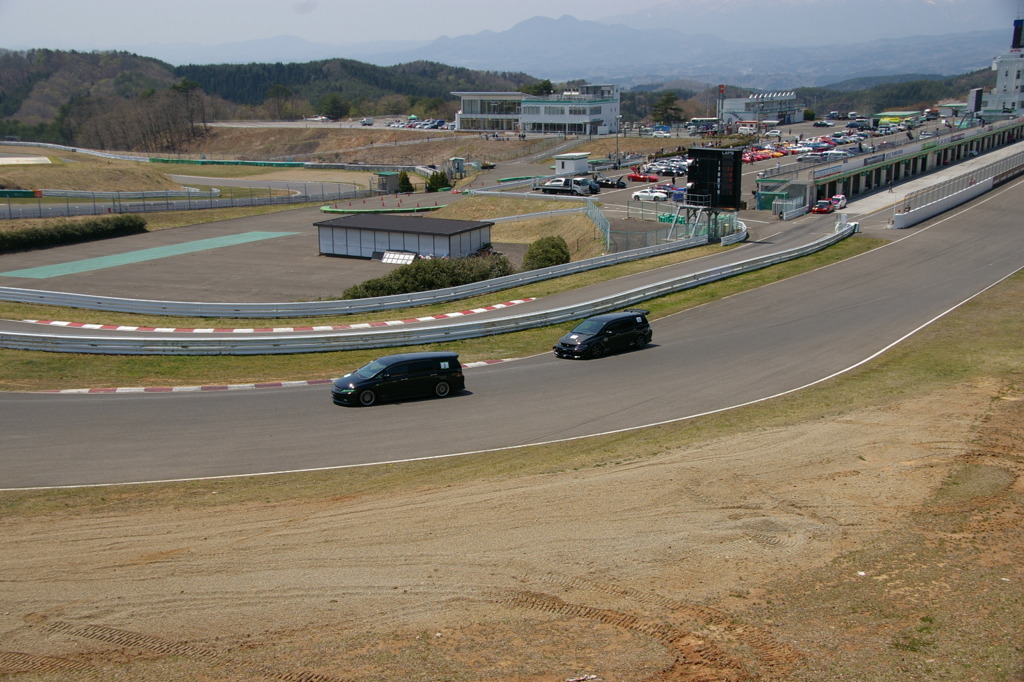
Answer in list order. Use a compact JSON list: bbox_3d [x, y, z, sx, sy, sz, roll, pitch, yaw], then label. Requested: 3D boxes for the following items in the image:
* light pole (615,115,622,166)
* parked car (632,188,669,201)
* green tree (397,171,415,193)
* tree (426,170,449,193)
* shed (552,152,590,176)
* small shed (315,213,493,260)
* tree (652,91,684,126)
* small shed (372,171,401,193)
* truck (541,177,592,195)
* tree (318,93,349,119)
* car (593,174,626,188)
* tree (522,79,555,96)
[{"bbox_3d":[18.129,-34.347,193.953,1.300,8.600,0.500,-5,15,-16],"label":"light pole"},{"bbox_3d":[16.920,-17.977,139.344,4.350,1.280,1.780,3,15,14],"label":"parked car"},{"bbox_3d":[-14.928,-22.396,159.647,2.200,2.900,2.200,-1,14,0],"label":"green tree"},{"bbox_3d":[-10.356,-22.495,159.647,3.100,2.900,2.700,-1,14,0],"label":"tree"},{"bbox_3d":[9.531,-28.290,180.598,3.800,3.300,5.200,6,15,24],"label":"shed"},{"bbox_3d":[-11.162,-10.601,118.220,16.821,3.062,8.455,7,16,28],"label":"small shed"},{"bbox_3d":[42.745,-63.114,308.868,9.300,9.300,8.500,-1,14,0],"label":"tree"},{"bbox_3d":[-17.600,-22.278,159.659,2.600,2.800,2.600,11,18,39],"label":"small shed"},{"bbox_3d":[6.472,-20.295,147.214,6.900,2.350,2.100,6,15,24],"label":"truck"},{"bbox_3d":[-61.262,-80.097,388.831,9.800,9.600,9.500,-1,14,0],"label":"tree"},{"bbox_3d":[13.486,-21.660,154.842,4.400,1.300,1.850,4,15,17],"label":"car"},{"bbox_3d":[7.218,-68.172,323.417,10.500,13.000,10.000,-1,14,0],"label":"tree"}]

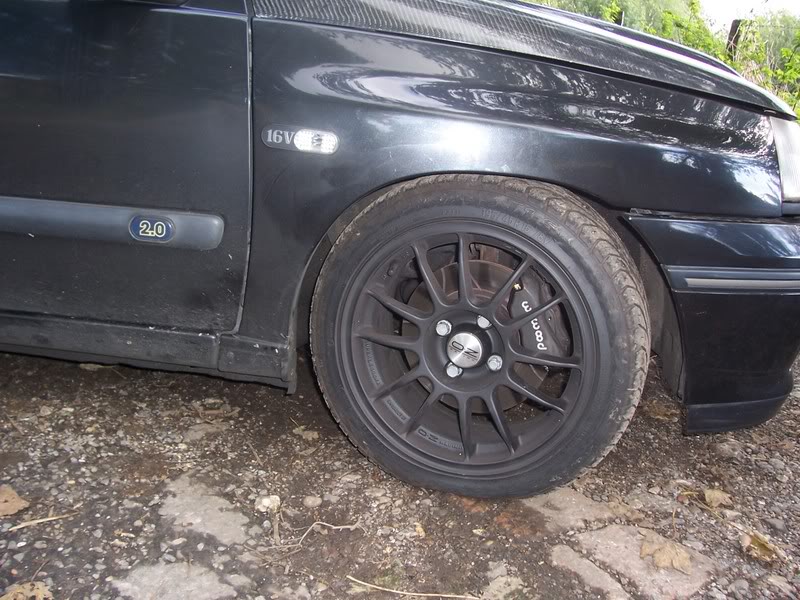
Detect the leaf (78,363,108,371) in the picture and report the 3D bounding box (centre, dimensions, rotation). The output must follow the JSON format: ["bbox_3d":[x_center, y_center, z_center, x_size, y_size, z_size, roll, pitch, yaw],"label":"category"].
[{"bbox_3d":[-0.741,0.158,1.884,0.073,0.013,0.043,6,13,11],"label":"leaf"}]

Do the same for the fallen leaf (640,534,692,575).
[{"bbox_3d":[0.403,0.380,1.192,0.072,0.011,0.108,6,14,15],"label":"fallen leaf"}]

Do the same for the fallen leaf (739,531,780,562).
[{"bbox_3d":[0.554,0.377,1.211,0.052,0.024,0.090,3,13,-1],"label":"fallen leaf"}]

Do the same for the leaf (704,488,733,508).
[{"bbox_3d":[0.554,0.344,1.366,0.041,0.018,0.075,6,14,13],"label":"leaf"}]

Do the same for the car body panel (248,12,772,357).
[{"bbox_3d":[0.164,-0.166,1.236,0.830,0.520,0.180,6,13,11],"label":"car body panel"}]

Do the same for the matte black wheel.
[{"bbox_3d":[0.128,0.064,1.323,0.556,0.555,0.197,7,14,18],"label":"matte black wheel"}]

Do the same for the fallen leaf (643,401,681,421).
[{"bbox_3d":[0.591,0.248,1.787,0.070,0.016,0.105,0,13,-11],"label":"fallen leaf"}]

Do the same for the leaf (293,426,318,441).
[{"bbox_3d":[-0.180,0.264,1.558,0.066,0.013,0.038,13,17,37],"label":"leaf"}]

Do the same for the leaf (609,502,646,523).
[{"bbox_3d":[0.378,0.351,1.313,0.037,0.010,0.077,-2,14,-21],"label":"leaf"}]

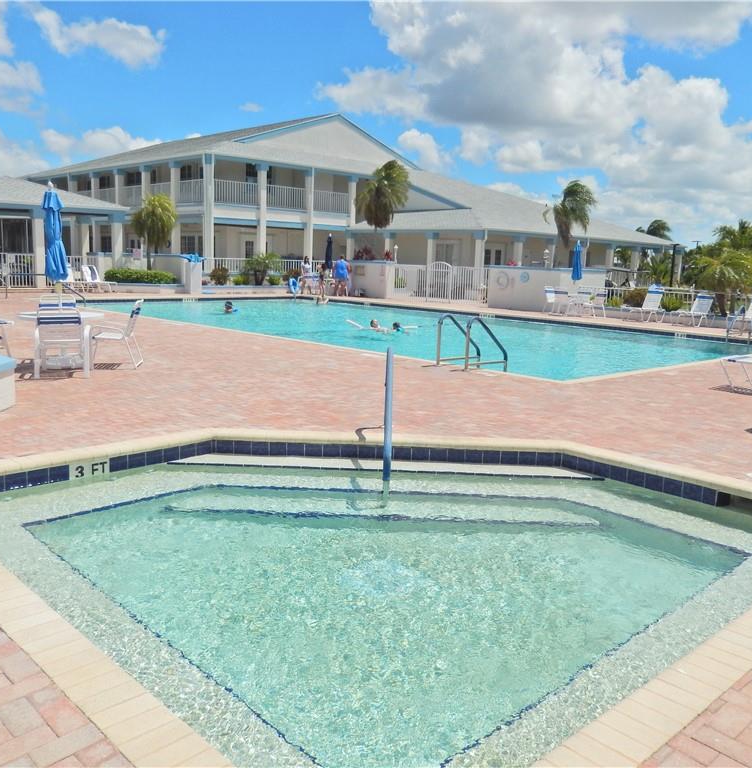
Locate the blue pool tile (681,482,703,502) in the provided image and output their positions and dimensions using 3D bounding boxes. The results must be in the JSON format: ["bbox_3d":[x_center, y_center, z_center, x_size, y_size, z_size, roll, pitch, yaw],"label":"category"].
[{"bbox_3d":[2.406,0.824,5.616,0.012,0.130,0.152,-6,13,-42],"label":"blue pool tile"}]

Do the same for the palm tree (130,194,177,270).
[{"bbox_3d":[-8.713,-5.650,28.912,1.850,3.520,1.850,2,9,0],"label":"palm tree"}]

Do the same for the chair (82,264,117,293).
[{"bbox_3d":[-10.632,-4.018,28.430,1.520,0.930,0.640,8,11,34],"label":"chair"}]

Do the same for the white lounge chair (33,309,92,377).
[{"bbox_3d":[-3.831,-0.535,9.094,0.620,0.840,0.690,-1,10,-18],"label":"white lounge chair"}]

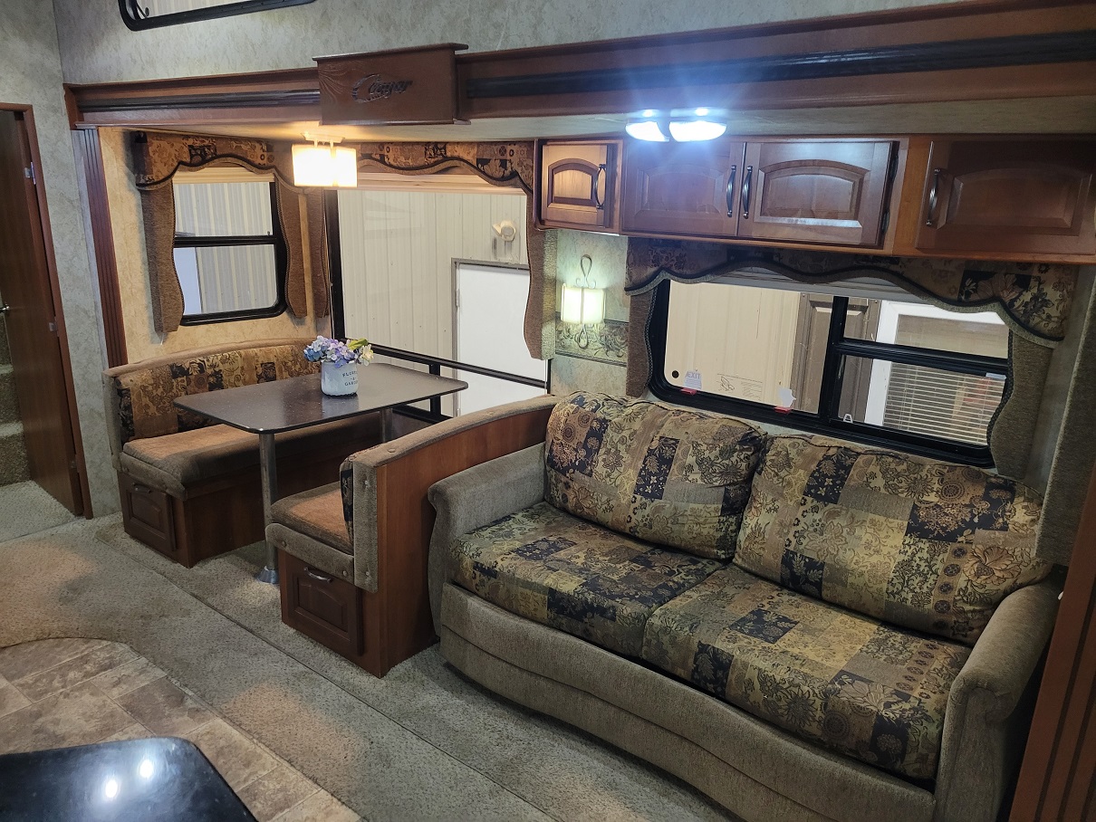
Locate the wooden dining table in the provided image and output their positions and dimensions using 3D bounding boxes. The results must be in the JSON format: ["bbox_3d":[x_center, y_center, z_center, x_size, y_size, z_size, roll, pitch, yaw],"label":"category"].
[{"bbox_3d":[-0.933,0.273,3.565,0.636,0.737,1.001,14,20,36],"label":"wooden dining table"}]

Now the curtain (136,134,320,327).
[{"bbox_3d":[-1.506,-0.841,3.909,0.130,0.872,0.782,14,20,36],"label":"curtain"}]

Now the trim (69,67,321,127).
[{"bbox_3d":[-1.339,-1.105,2.959,1.630,0.158,0.098,14,20,36],"label":"trim"}]

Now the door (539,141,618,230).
[{"bbox_3d":[0.095,-0.780,2.837,0.342,0.282,0.041,14,20,36],"label":"door"}]

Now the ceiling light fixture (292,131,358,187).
[{"bbox_3d":[-0.873,-0.978,3.216,0.228,0.196,0.139,14,20,36],"label":"ceiling light fixture"}]

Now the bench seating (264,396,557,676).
[{"bbox_3d":[-0.452,0.346,3.220,0.636,0.810,1.092,14,20,36],"label":"bench seating"}]

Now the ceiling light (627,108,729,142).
[{"bbox_3d":[0.333,-0.703,2.084,0.269,0.055,0.130,14,20,36],"label":"ceiling light"}]

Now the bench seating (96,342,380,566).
[{"bbox_3d":[-1.371,0.123,3.920,0.673,0.807,1.092,14,20,36],"label":"bench seating"}]

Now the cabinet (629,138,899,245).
[{"bbox_3d":[0.662,-0.684,2.561,0.877,0.301,0.277,14,20,36],"label":"cabinet"}]

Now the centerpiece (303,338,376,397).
[{"bbox_3d":[-0.874,-0.197,3.465,0.240,0.225,0.240,2,16,0],"label":"centerpiece"}]

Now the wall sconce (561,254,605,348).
[{"bbox_3d":[0.126,-0.422,3.206,0.171,0.363,0.106,14,20,36],"label":"wall sconce"}]

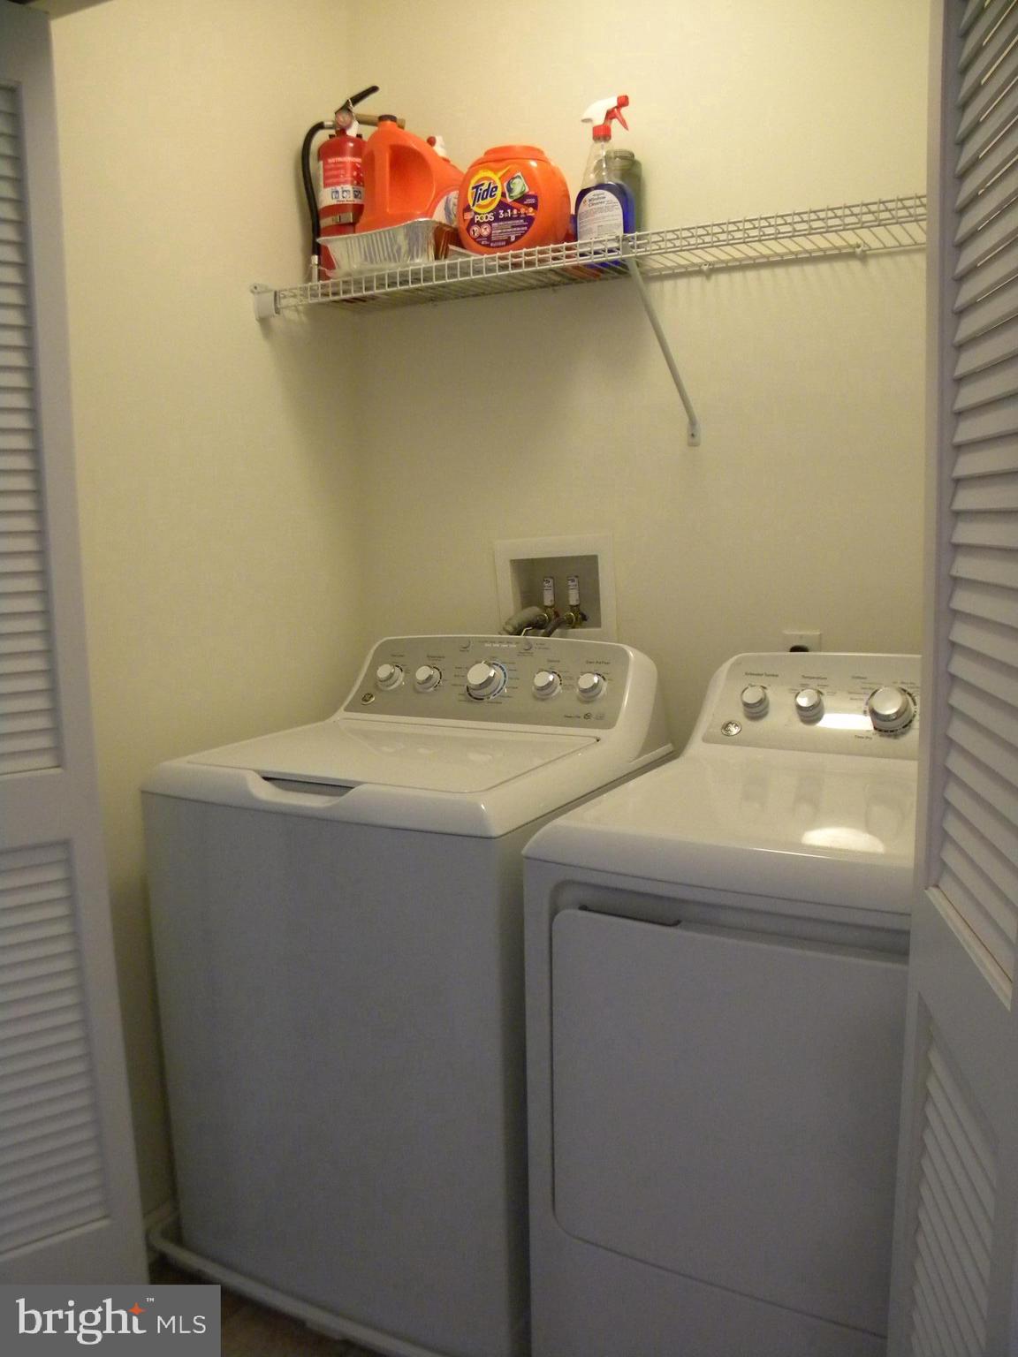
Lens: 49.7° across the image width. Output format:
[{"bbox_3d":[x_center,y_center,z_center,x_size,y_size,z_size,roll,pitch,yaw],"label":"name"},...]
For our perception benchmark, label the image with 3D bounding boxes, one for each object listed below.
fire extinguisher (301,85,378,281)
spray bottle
[{"bbox_3d":[-0.338,-0.965,2.190,0.163,0.390,0.112,-2,8,-6],"label":"fire extinguisher"},{"bbox_3d":[0.169,-0.880,1.945,0.106,0.270,0.066,3,9,27],"label":"spray bottle"}]

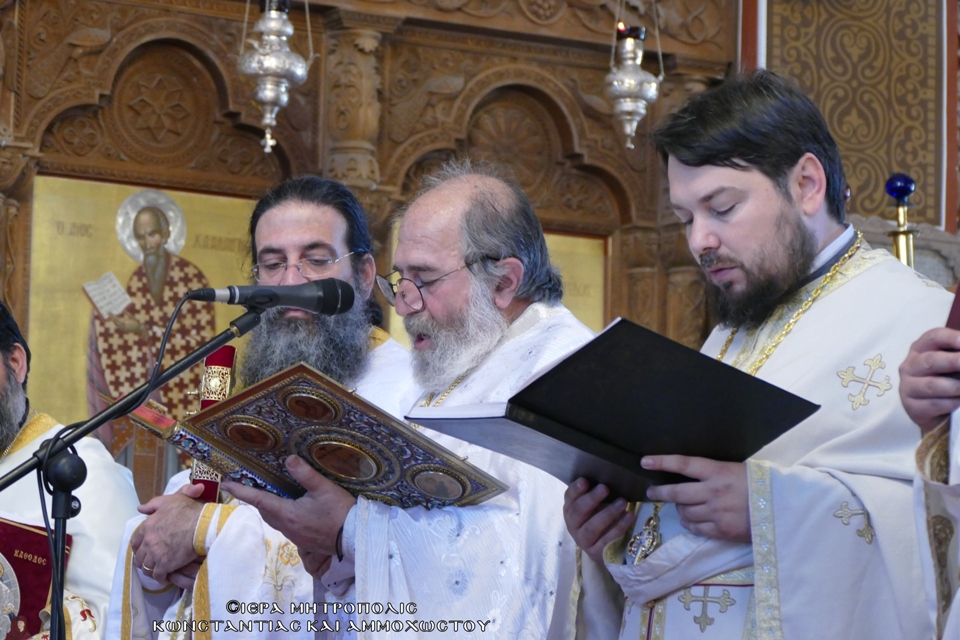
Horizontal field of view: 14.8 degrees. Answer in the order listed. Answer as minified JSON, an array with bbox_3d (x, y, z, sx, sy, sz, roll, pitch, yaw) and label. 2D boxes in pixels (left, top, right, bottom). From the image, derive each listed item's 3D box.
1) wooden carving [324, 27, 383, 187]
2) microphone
[{"bbox_3d":[-0.253,-0.450,7.800,0.122,0.318,0.080,6,-9,-30],"label":"wooden carving"},{"bbox_3d":[-0.283,-0.032,5.000,0.230,0.051,0.051,1,-7,-15],"label":"microphone"}]

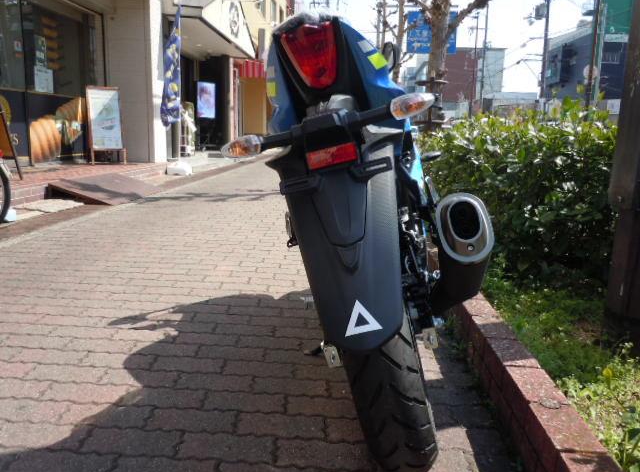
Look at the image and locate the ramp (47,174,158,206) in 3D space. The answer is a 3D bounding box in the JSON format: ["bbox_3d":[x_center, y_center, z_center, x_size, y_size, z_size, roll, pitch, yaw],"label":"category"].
[{"bbox_3d":[-2.361,-0.558,5.868,0.760,0.165,1.520,1,11,0],"label":"ramp"}]

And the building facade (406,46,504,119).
[{"bbox_3d":[11.757,-12.516,48.469,9.300,8.841,6.000,1,11,0],"label":"building facade"}]

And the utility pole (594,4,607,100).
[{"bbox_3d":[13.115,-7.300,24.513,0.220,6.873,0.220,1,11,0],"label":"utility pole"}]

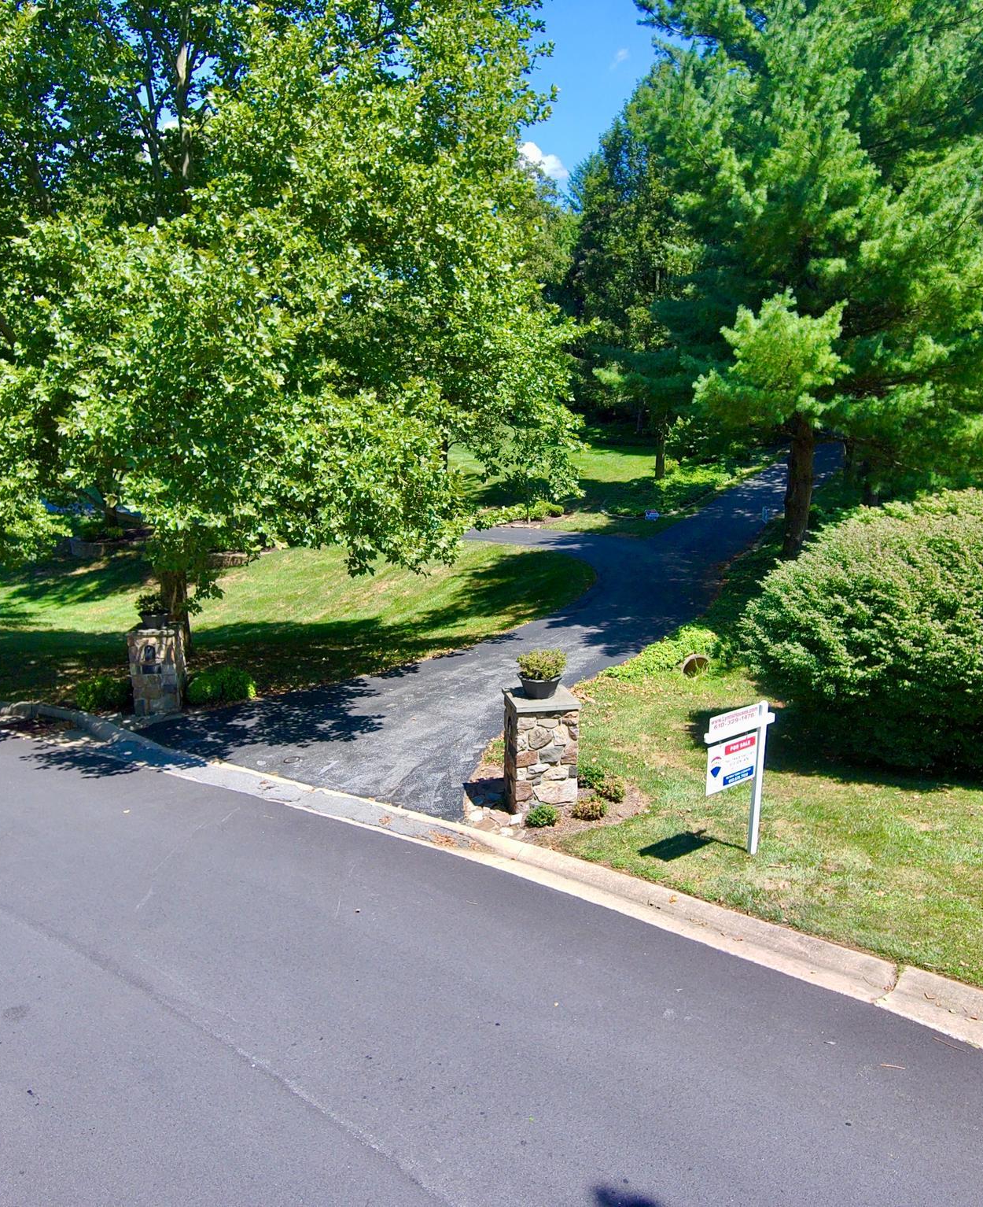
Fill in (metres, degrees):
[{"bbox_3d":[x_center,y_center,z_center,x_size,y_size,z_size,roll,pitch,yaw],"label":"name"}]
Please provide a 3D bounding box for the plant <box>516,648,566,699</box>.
[{"bbox_3d":[0.682,0.948,13.333,0.660,0.620,0.640,-2,13,-10],"label":"plant"}]

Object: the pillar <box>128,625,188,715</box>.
[{"bbox_3d":[-6.395,1.233,18.813,0.860,1.570,0.860,-1,13,-6],"label":"pillar"}]

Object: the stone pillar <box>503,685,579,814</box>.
[{"bbox_3d":[0.679,2.021,13.505,0.870,1.520,0.870,-2,13,-10],"label":"stone pillar"}]

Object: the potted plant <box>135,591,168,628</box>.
[{"bbox_3d":[-6.463,0.127,18.574,0.650,0.640,0.630,-1,13,-6],"label":"potted plant"}]

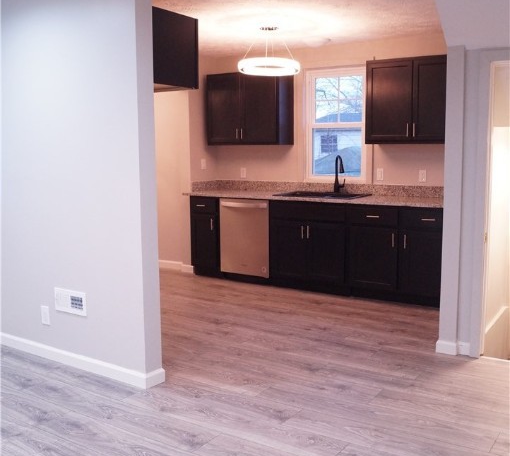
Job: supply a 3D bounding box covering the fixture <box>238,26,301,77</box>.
[{"bbox_3d":[0.116,-1.493,4.821,0.520,0.380,0.520,0,8,0],"label":"fixture"}]

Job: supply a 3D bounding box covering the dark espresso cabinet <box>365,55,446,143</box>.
[{"bbox_3d":[1.499,-1.147,5.245,0.900,0.757,0.325,5,9,33],"label":"dark espresso cabinet"}]

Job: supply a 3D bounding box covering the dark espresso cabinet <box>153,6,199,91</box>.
[{"bbox_3d":[-0.900,-1.138,3.770,0.850,0.444,0.630,5,9,33],"label":"dark espresso cabinet"}]

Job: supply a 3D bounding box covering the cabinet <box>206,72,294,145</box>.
[{"bbox_3d":[-0.051,-1.276,6.249,0.914,0.757,0.325,5,9,33],"label":"cabinet"}]

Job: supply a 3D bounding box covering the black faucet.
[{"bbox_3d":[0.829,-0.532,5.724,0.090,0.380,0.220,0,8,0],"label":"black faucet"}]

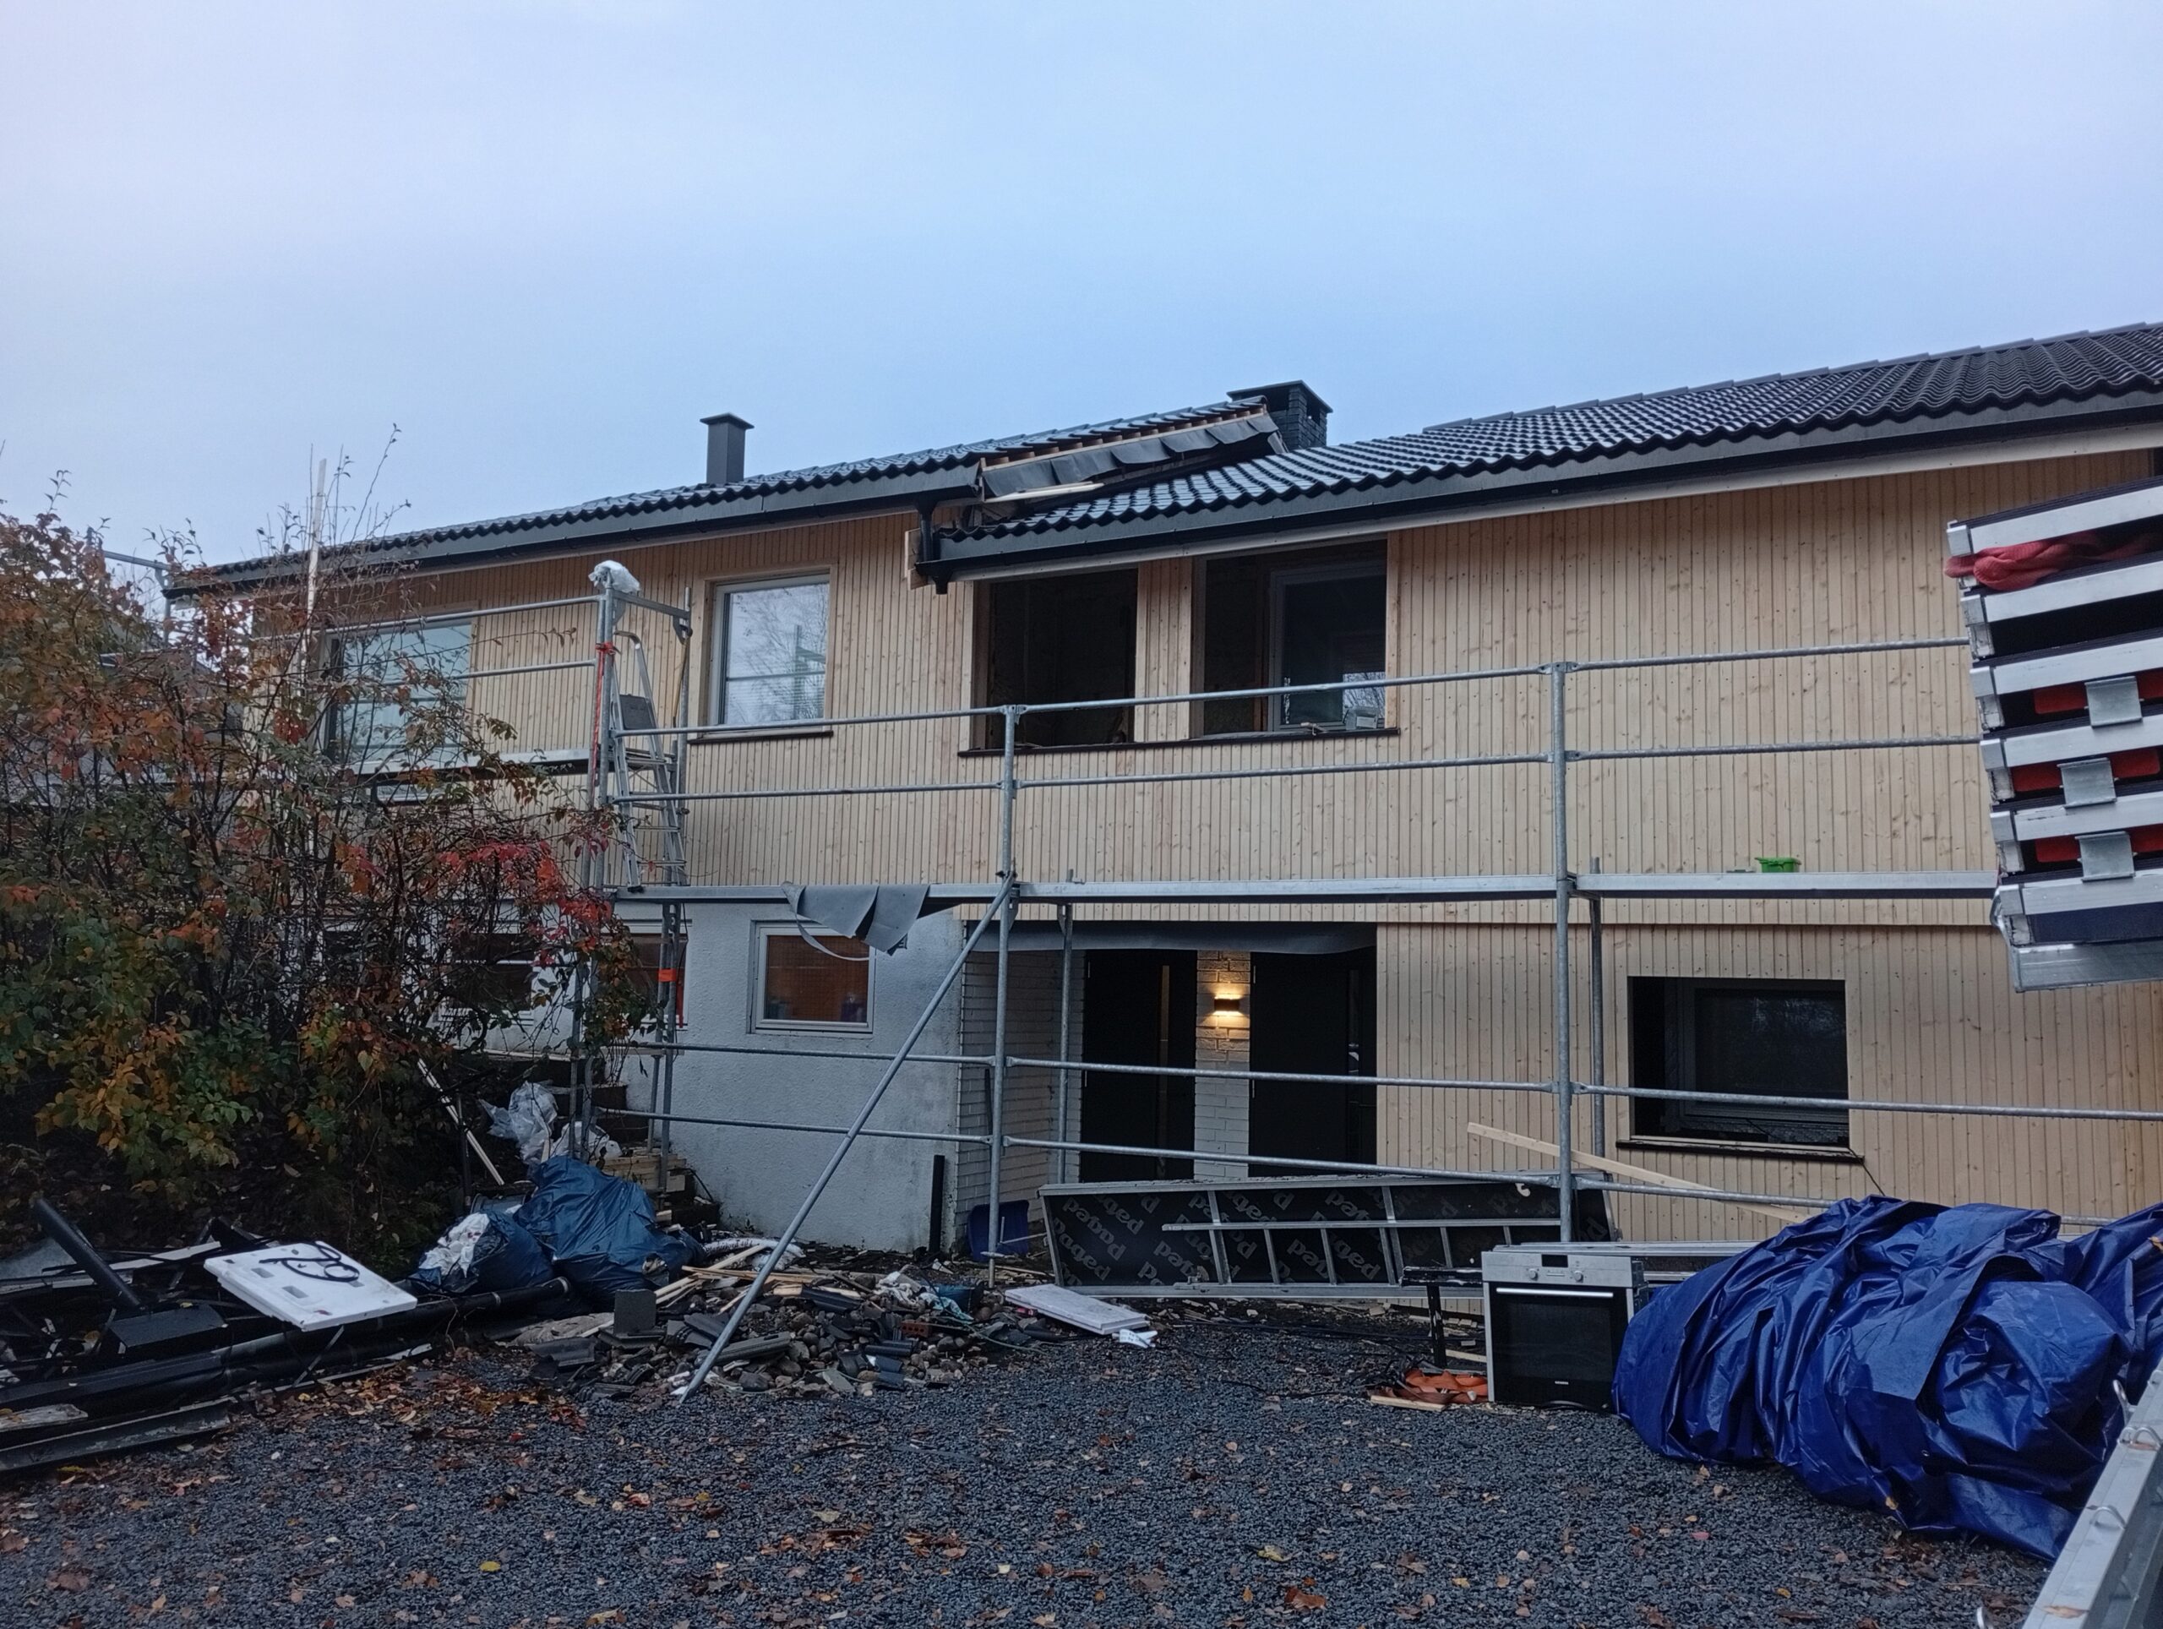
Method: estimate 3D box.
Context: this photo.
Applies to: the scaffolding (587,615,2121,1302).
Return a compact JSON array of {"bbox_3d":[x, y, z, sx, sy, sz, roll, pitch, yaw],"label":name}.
[{"bbox_3d":[0.821,0.971,9.129,8.720,3.237,0.780,-2,-7,28],"label":"scaffolding"}]

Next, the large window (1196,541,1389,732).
[{"bbox_3d":[1.234,-1.009,9.997,1.220,1.109,0.150,-2,-7,28],"label":"large window"}]

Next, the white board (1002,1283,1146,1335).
[{"bbox_3d":[-0.030,2.434,8.308,0.290,0.045,0.747,3,-2,-39],"label":"white board"}]

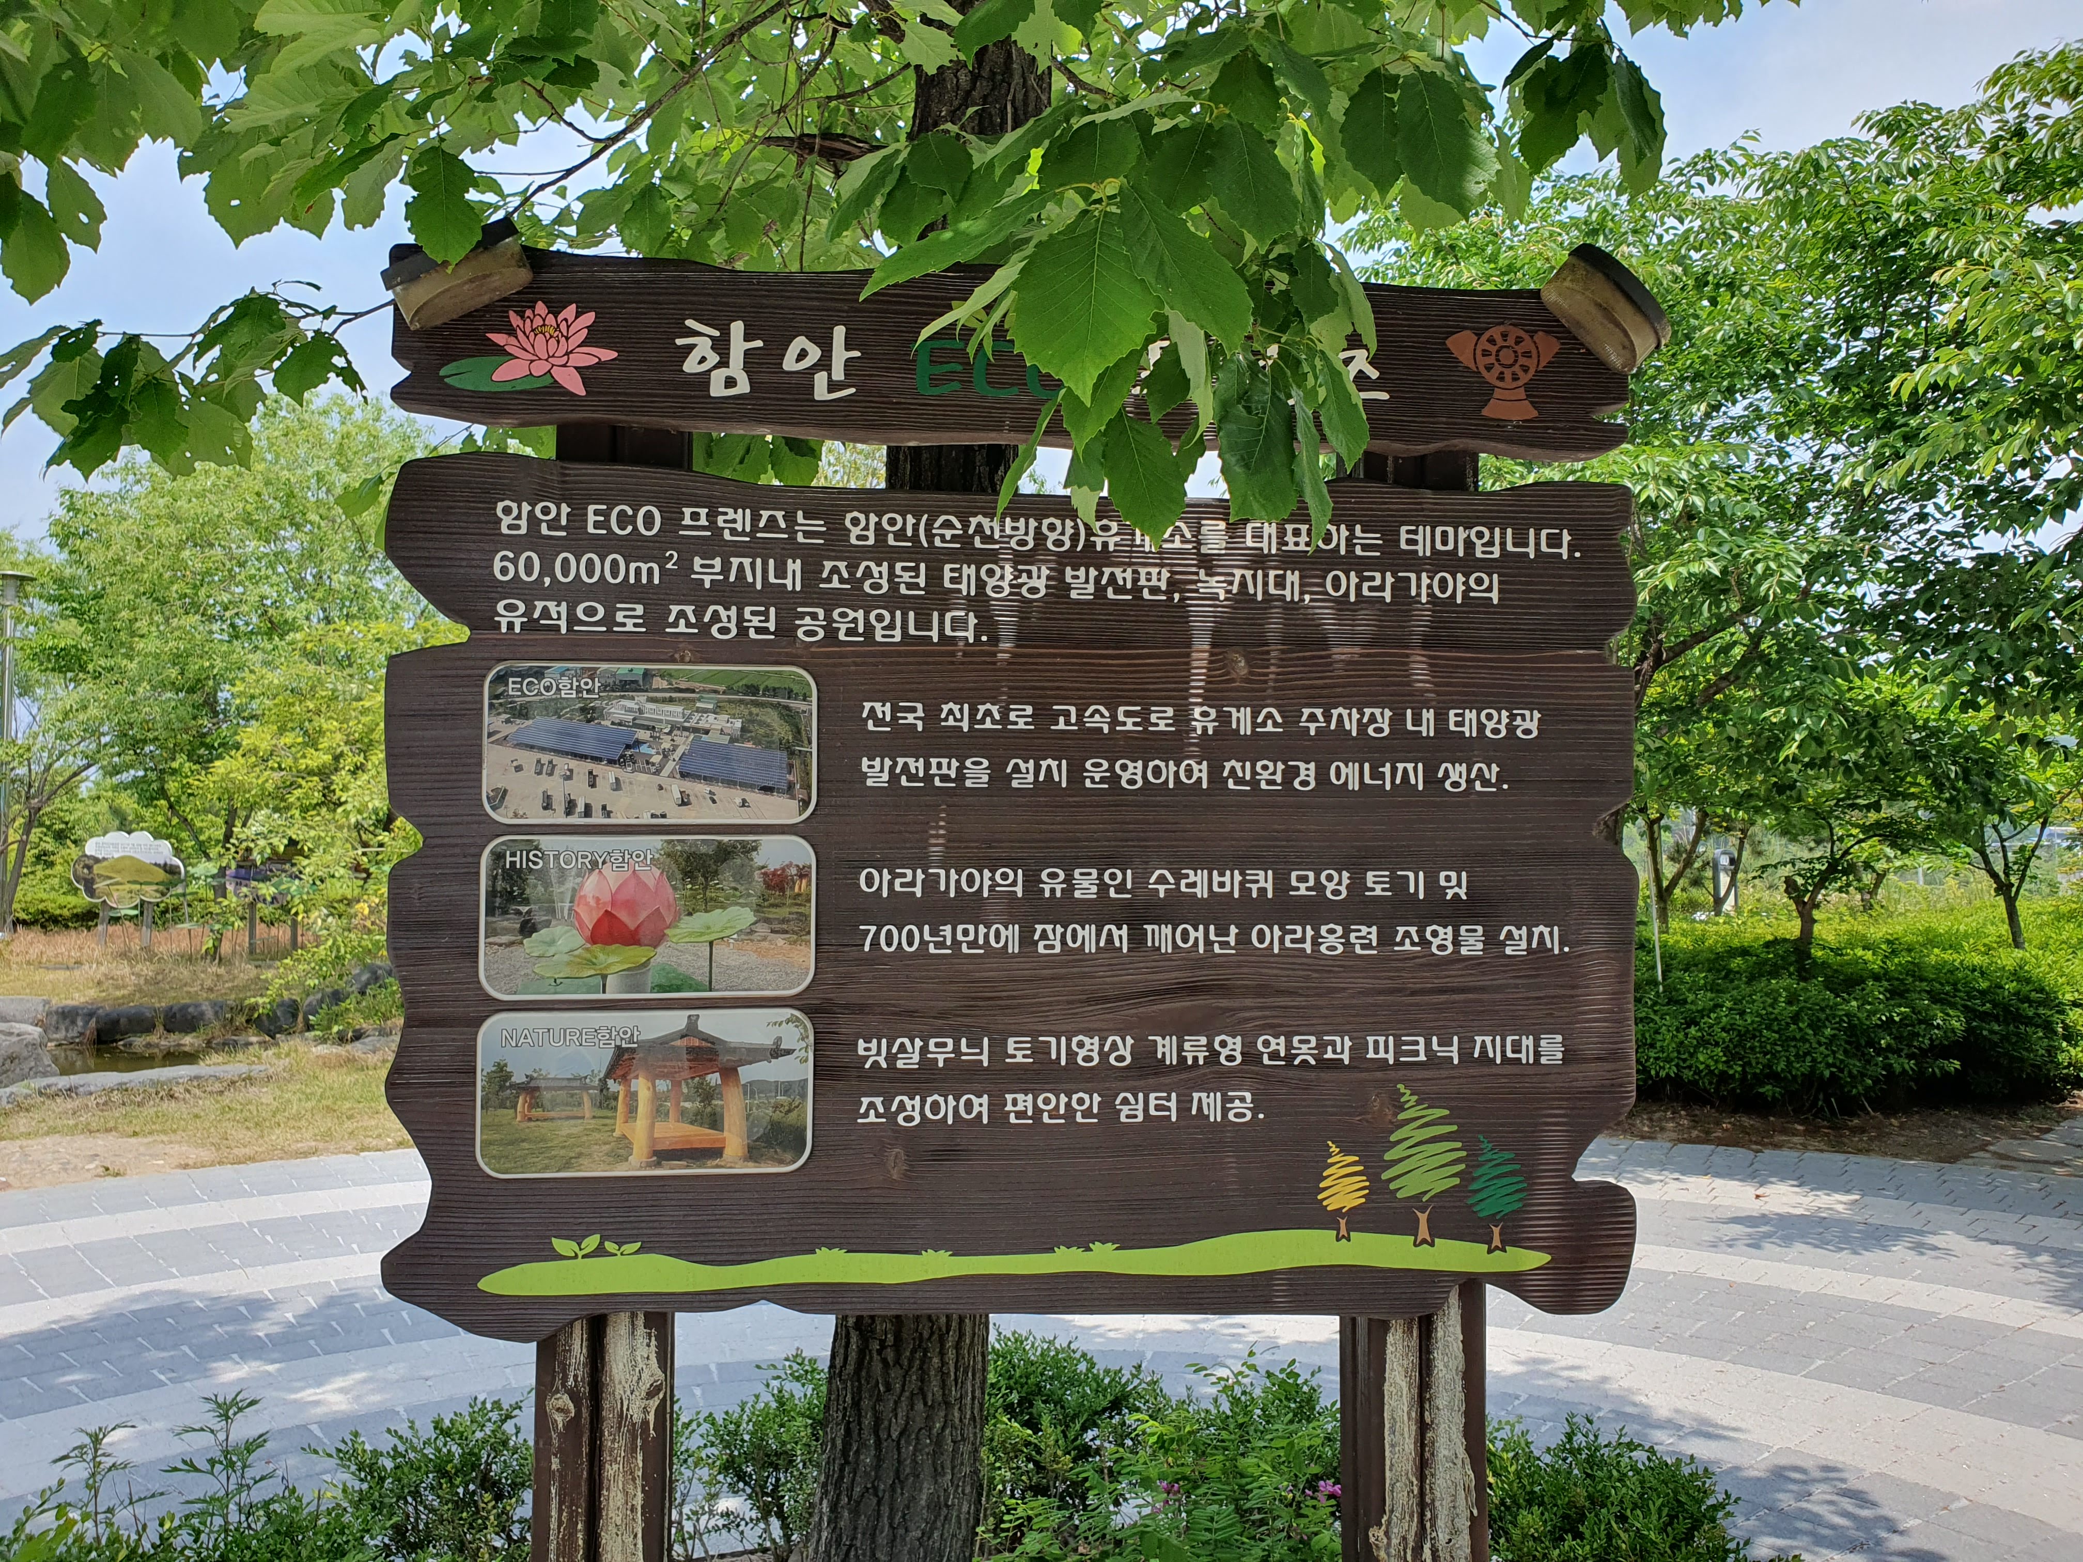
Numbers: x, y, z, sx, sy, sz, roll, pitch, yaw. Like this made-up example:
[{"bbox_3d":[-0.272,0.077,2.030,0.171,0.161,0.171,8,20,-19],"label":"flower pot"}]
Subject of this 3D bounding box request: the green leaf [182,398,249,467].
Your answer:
[{"bbox_3d":[-1.188,-0.500,2.250,0.100,0.100,0.050,1,-3,-17],"label":"green leaf"}]

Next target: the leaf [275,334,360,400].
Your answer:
[{"bbox_3d":[-0.927,-0.528,2.000,0.105,0.088,0.050,0,-3,0],"label":"leaf"}]

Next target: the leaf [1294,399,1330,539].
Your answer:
[{"bbox_3d":[0.260,-0.299,1.500,0.038,0.133,0.035,-4,-4,-40],"label":"leaf"}]

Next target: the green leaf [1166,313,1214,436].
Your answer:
[{"bbox_3d":[0.137,-0.379,1.450,0.042,0.113,0.040,-12,-3,-34],"label":"green leaf"}]

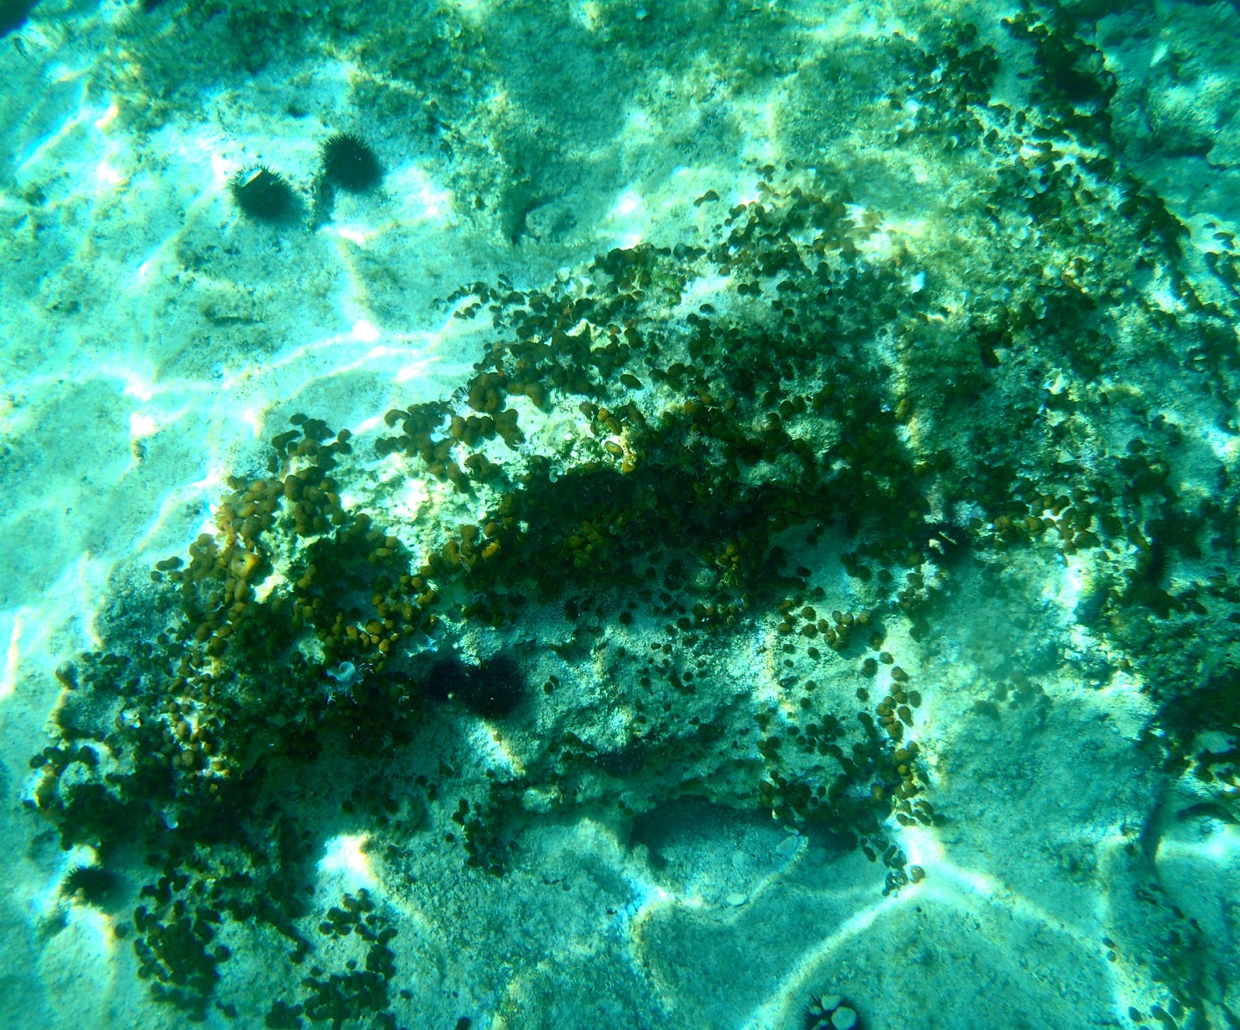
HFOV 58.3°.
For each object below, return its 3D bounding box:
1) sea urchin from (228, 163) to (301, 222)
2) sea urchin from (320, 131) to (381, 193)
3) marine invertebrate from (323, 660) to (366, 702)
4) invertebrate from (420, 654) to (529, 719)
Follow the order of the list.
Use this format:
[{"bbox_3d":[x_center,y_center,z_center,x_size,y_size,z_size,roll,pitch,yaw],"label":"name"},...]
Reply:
[{"bbox_3d":[-0.568,-0.515,1.780,0.105,0.060,0.100,0,63,0],"label":"sea urchin"},{"bbox_3d":[-0.436,-0.573,1.800,0.097,0.060,0.097,0,63,0],"label":"sea urchin"},{"bbox_3d":[-0.377,0.227,1.520,0.056,0.042,0.052,0,63,0],"label":"marine invertebrate"},{"bbox_3d":[-0.200,0.236,1.530,0.142,0.060,0.088,0,63,0],"label":"invertebrate"}]

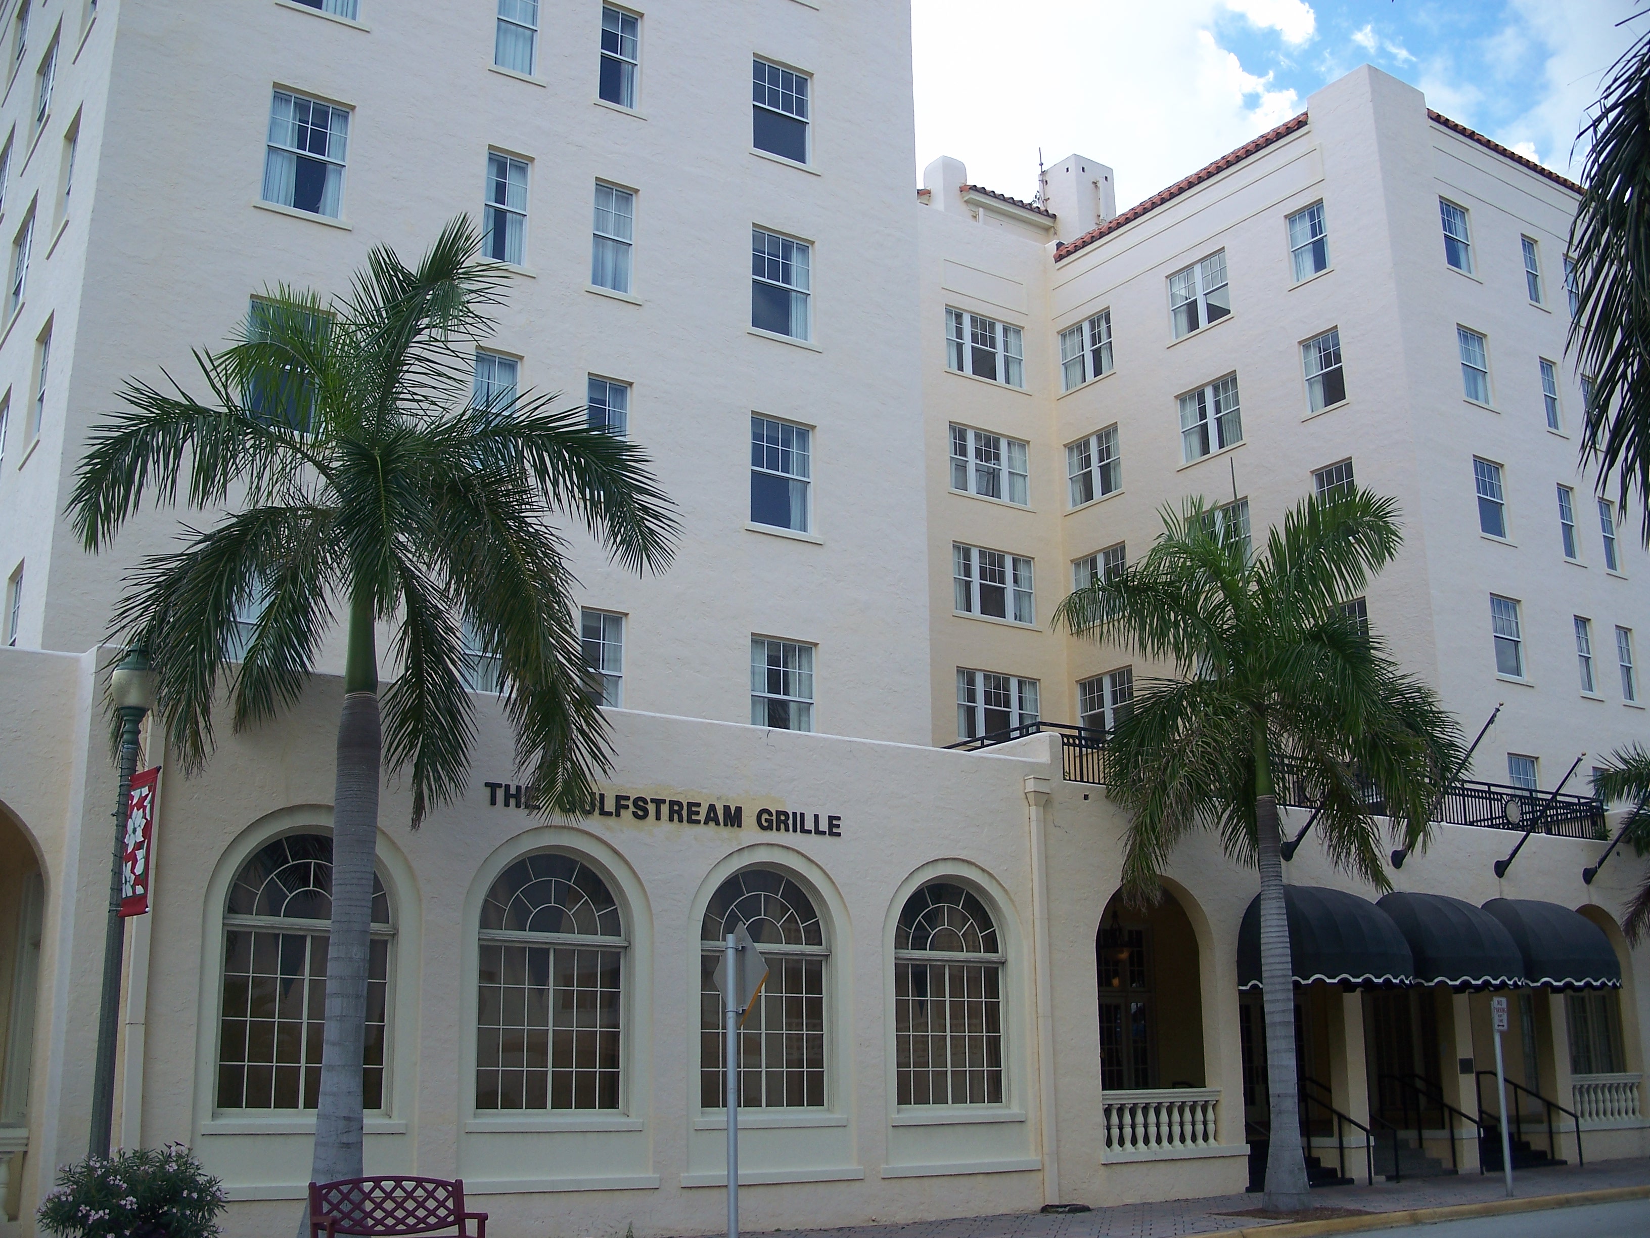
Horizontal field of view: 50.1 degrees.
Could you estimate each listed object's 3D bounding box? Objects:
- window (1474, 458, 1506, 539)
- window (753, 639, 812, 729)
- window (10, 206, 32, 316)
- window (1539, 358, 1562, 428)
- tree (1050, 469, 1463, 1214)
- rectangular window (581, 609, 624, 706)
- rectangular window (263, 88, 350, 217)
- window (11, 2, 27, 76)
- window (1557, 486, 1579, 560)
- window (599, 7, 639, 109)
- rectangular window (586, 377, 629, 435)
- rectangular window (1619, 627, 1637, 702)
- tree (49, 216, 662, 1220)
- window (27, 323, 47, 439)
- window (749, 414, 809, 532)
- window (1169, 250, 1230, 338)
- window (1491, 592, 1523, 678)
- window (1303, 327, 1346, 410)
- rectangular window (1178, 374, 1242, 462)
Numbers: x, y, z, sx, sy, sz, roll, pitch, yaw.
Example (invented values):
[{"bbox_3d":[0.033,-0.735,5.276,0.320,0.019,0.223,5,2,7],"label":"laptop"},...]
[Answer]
[{"bbox_3d":[14.575,-2.668,38.797,1.137,1.679,0.120,9,-18,-33],"label":"window"},{"bbox_3d":[-0.624,1.162,25.856,1.149,1.740,0.150,9,-18,-34],"label":"window"},{"bbox_3d":[-12.572,-5.557,27.736,0.120,1.679,2.044,9,-18,-33],"label":"window"},{"bbox_3d":[16.704,-5.182,40.630,0.701,1.740,0.150,9,-18,-34],"label":"window"},{"bbox_3d":[5.799,2.892,23.366,5.000,9.500,5.000,-4,-15,13],"label":"tree"},{"bbox_3d":[-3.223,0.801,25.404,0.680,1.790,0.150,10,-19,-34],"label":"rectangular window"},{"bbox_3d":[-7.340,-6.576,24.991,1.200,1.820,0.150,10,-18,-33],"label":"rectangular window"},{"bbox_3d":[-14.822,-10.693,32.799,0.120,1.679,2.044,9,-18,-33],"label":"window"},{"bbox_3d":[17.512,-2.278,41.560,0.650,1.770,0.150,10,-19,-34],"label":"window"},{"bbox_3d":[-3.280,-8.947,28.140,0.670,1.770,0.150,10,-19,-34],"label":"window"},{"bbox_3d":[-3.091,-2.577,25.098,0.718,1.740,0.150,9,-18,-34],"label":"rectangular window"},{"bbox_3d":[18.996,1.068,41.752,0.650,1.770,0.150,10,-19,-34],"label":"rectangular window"},{"bbox_3d":[-4.726,0.911,18.152,6.000,10.950,5.700,-1,-15,0],"label":"tree"},{"bbox_3d":[-10.592,-3.217,23.961,0.120,1.679,1.169,9,-18,-33],"label":"window"},{"bbox_3d":[-0.709,-2.321,28.102,1.120,1.780,0.150,10,-19,-34],"label":"window"},{"bbox_3d":[9.528,-8.150,44.469,0.150,1.790,1.930,10,-19,-34],"label":"window"},{"bbox_3d":[14.423,0.354,37.304,1.111,1.740,0.150,9,-18,-34],"label":"window"},{"bbox_3d":[11.773,-5.827,41.549,0.150,1.820,1.190,10,-18,-33],"label":"window"},{"bbox_3d":[9.387,-4.862,42.789,0.120,1.679,2.022,9,-18,-33],"label":"rectangular window"}]

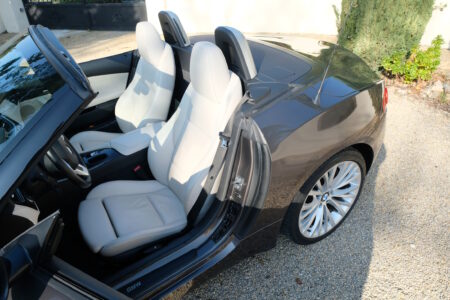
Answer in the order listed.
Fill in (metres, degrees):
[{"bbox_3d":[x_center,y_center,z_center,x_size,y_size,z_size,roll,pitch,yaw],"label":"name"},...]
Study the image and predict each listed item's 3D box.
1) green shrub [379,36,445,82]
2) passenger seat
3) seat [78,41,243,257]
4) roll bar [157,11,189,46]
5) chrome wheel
[{"bbox_3d":[2.668,-1.320,4.268,0.820,0.580,0.650,17,36,27],"label":"green shrub"},{"bbox_3d":[-0.749,-0.358,2.029,0.860,0.920,0.515,-19,36,-26],"label":"passenger seat"},{"bbox_3d":[-0.353,-0.033,1.488,0.860,0.920,0.515,-19,36,-26],"label":"seat"},{"bbox_3d":[-0.351,-0.821,2.044,0.135,0.230,0.270,-19,36,-26],"label":"roll bar"},{"bbox_3d":[0.554,0.251,1.766,0.505,0.505,0.190,-19,36,-26],"label":"chrome wheel"}]

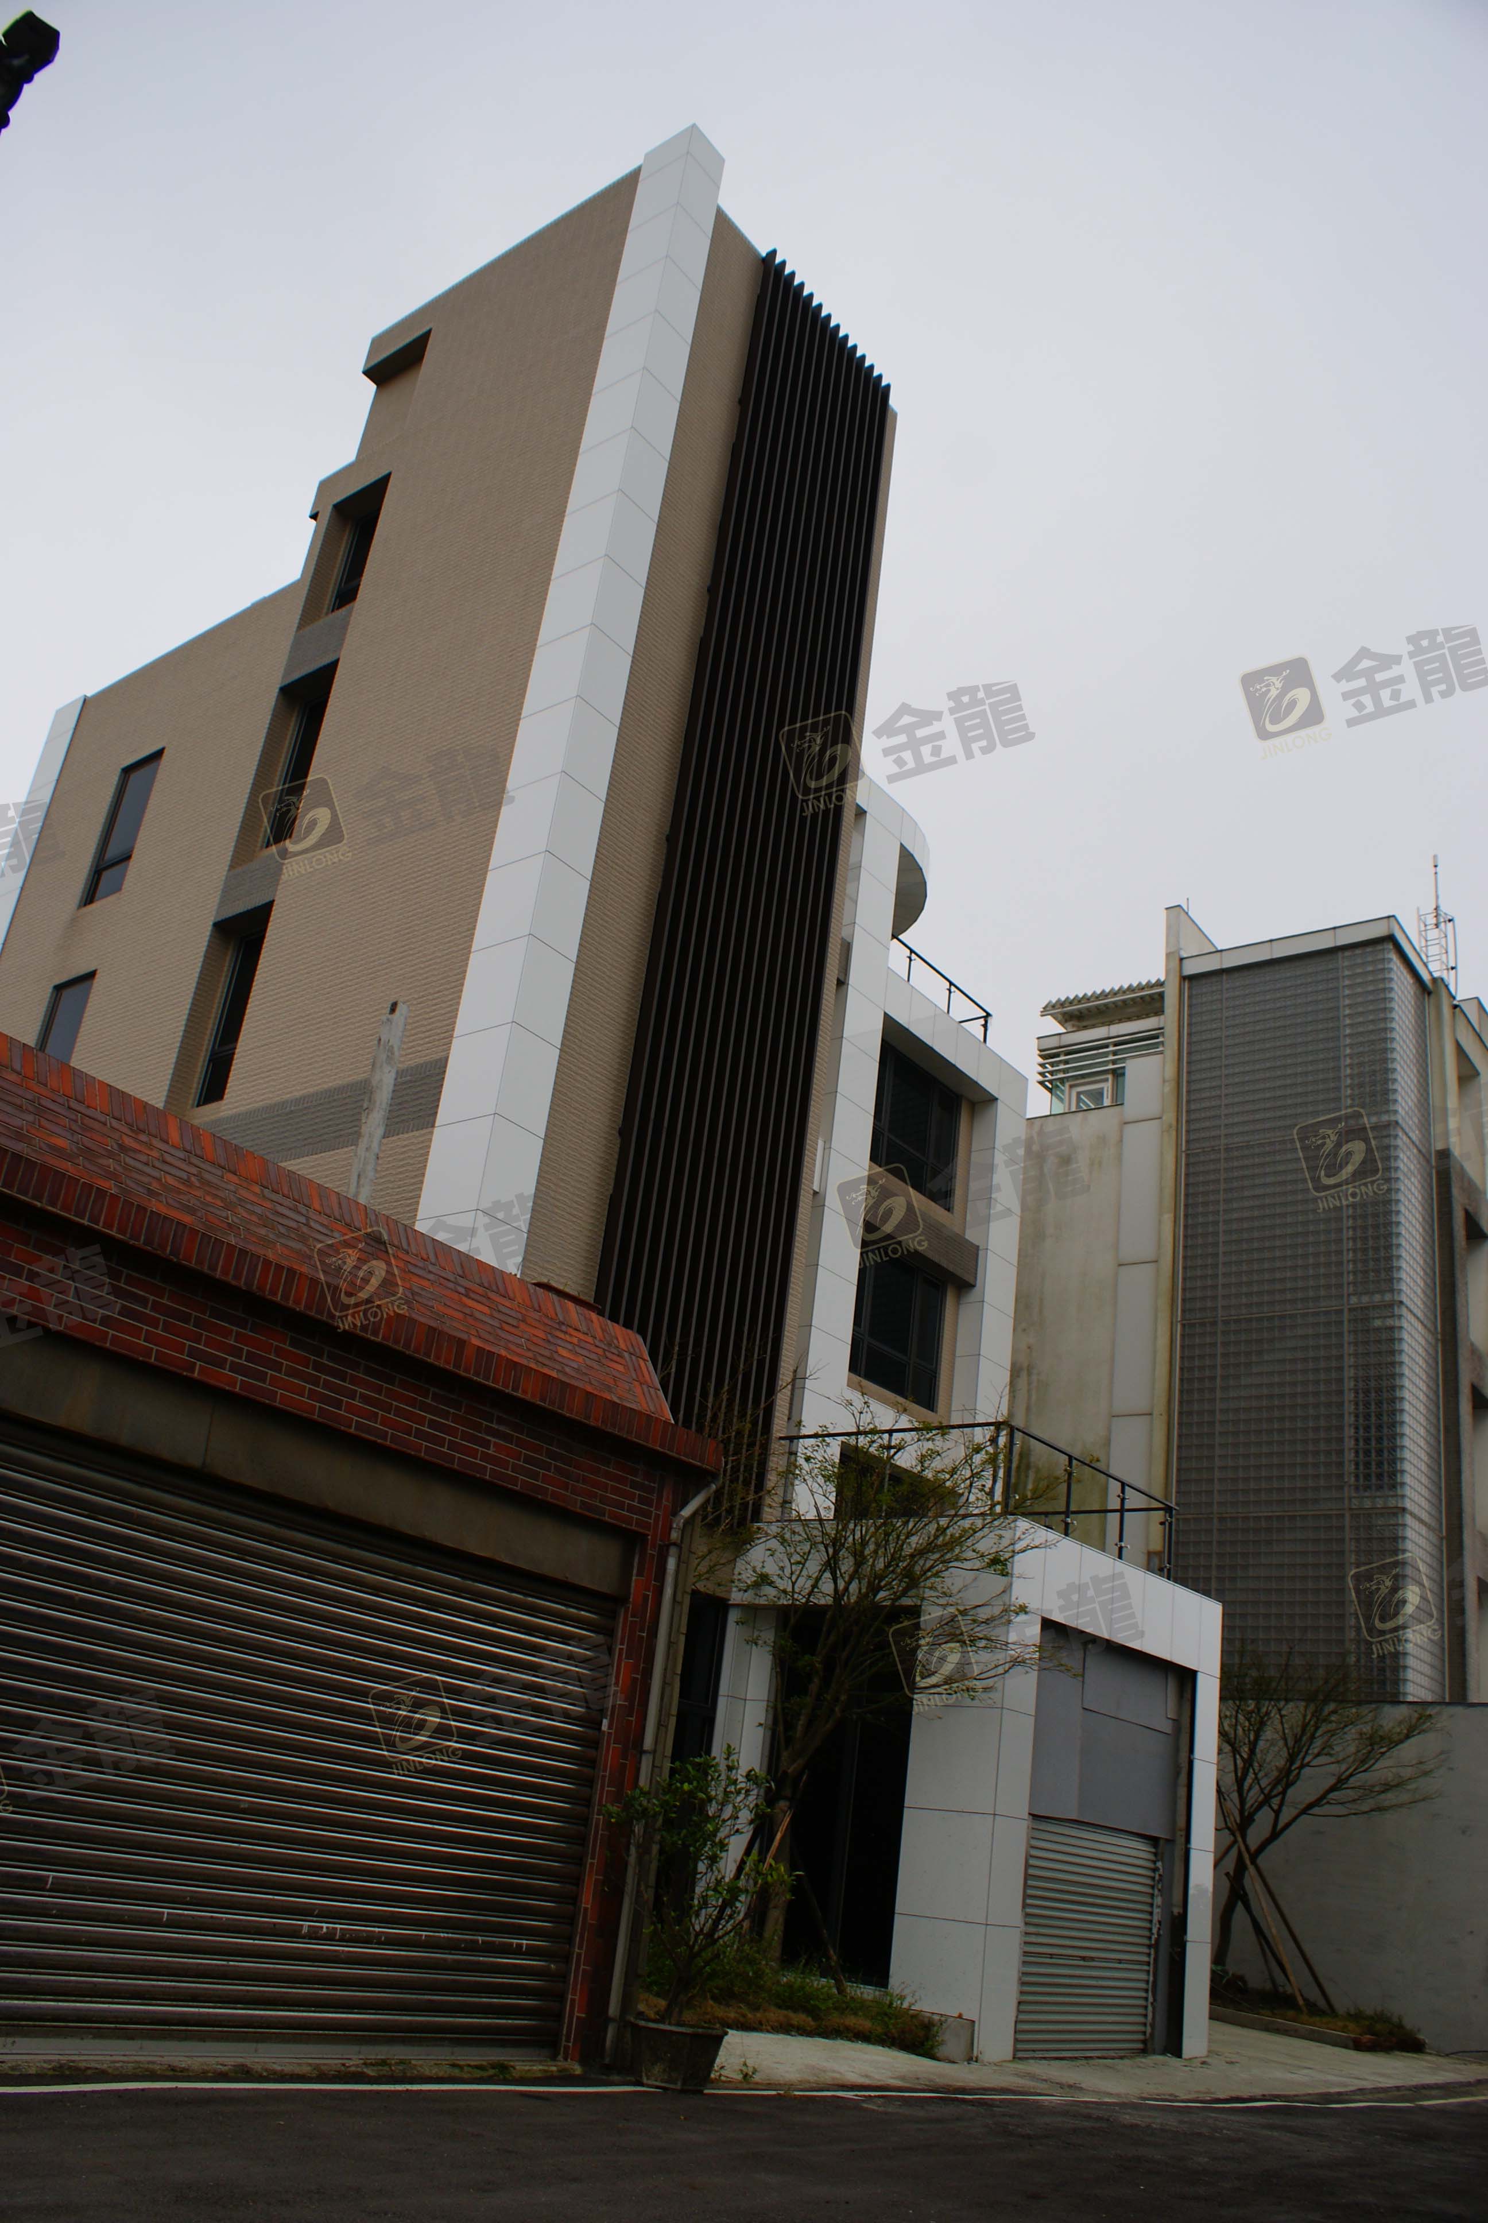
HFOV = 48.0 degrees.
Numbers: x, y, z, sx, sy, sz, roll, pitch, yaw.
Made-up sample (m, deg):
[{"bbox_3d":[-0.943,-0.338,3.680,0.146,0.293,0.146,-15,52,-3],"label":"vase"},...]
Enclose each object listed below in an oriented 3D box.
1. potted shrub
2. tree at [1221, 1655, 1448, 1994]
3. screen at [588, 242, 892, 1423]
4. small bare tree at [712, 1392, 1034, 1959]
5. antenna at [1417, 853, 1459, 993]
[{"bbox_3d":[-0.310,4.660,9.750,1.100,1.850,1.000,7,-23,0],"label":"potted shrub"},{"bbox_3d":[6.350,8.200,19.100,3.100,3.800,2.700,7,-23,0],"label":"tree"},{"bbox_3d":[0.240,-3.533,19.820,0.240,16.120,2.961,-11,-30,35],"label":"screen"},{"bbox_3d":[1.185,5.281,15.516,2.900,5.224,2.800,5,-24,6],"label":"small bare tree"},{"bbox_3d":[14.800,-3.800,35.500,0.700,4.000,0.700,-7,-27,31],"label":"antenna"}]

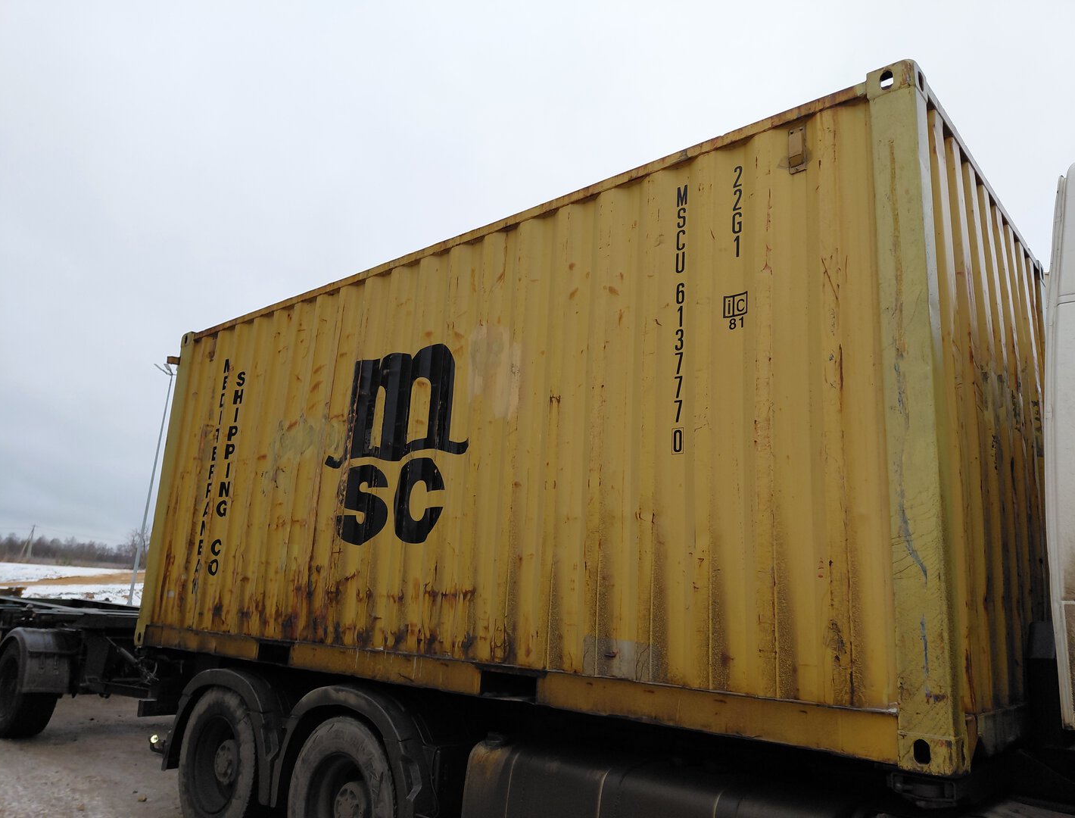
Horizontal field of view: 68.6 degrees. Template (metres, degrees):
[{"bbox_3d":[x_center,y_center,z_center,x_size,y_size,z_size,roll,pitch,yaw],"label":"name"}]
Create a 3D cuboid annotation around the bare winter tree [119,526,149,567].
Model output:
[{"bbox_3d":[-71.520,24.680,140.890,6.400,7.650,6.000,9,-15,-25],"label":"bare winter tree"}]

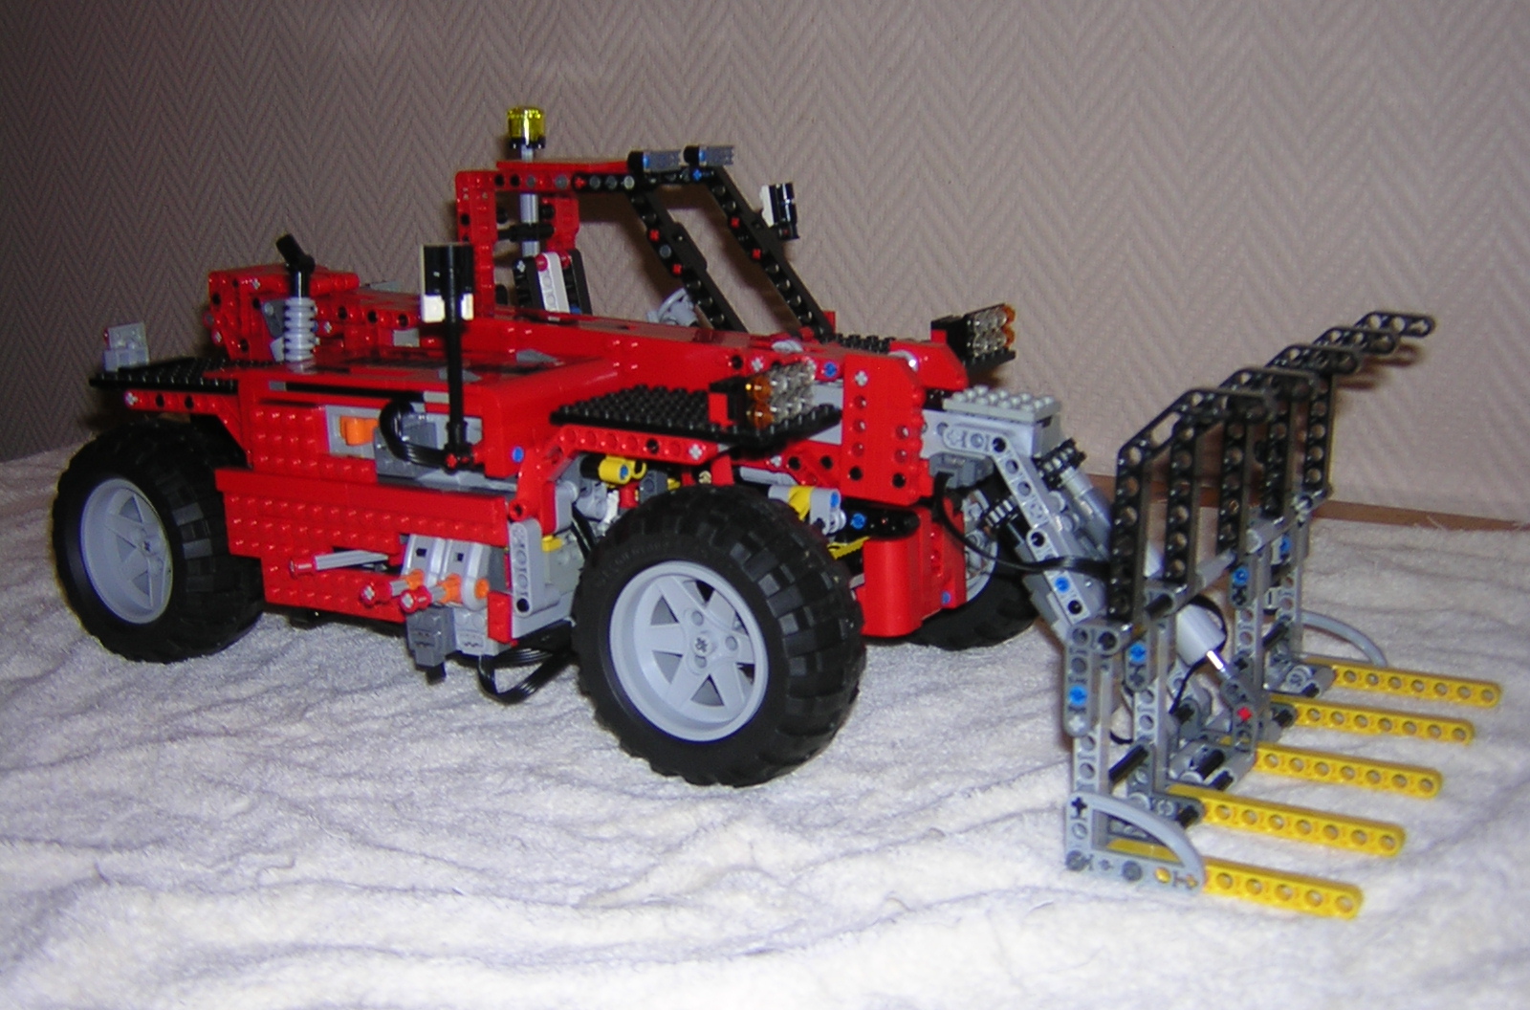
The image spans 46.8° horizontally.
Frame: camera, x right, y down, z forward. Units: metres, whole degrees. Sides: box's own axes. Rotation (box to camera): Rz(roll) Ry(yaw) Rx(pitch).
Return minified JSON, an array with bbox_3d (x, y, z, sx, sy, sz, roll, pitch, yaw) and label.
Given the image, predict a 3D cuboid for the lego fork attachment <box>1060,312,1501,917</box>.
[{"bbox_3d":[0.172,0.018,0.551,0.082,0.143,0.214,6,14,32],"label":"lego fork attachment"}]

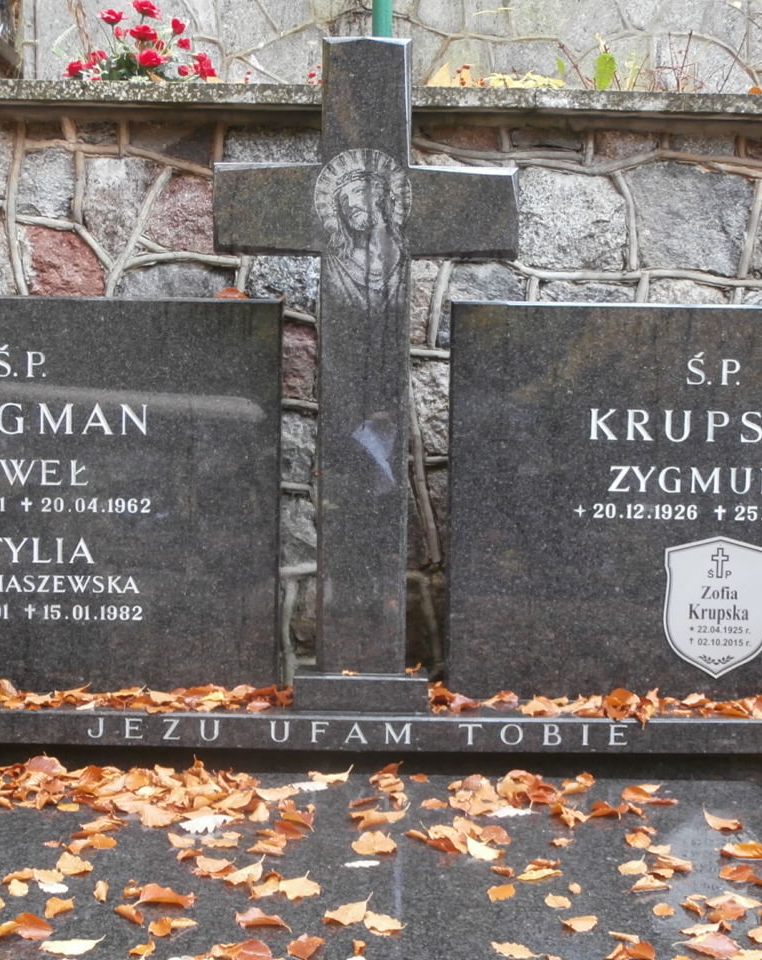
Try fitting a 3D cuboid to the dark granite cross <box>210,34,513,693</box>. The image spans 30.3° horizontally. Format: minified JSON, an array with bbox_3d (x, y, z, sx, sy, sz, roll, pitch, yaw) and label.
[{"bbox_3d":[-0.026,-0.157,2.130,0.453,1.003,0.110,1,3,1],"label":"dark granite cross"}]

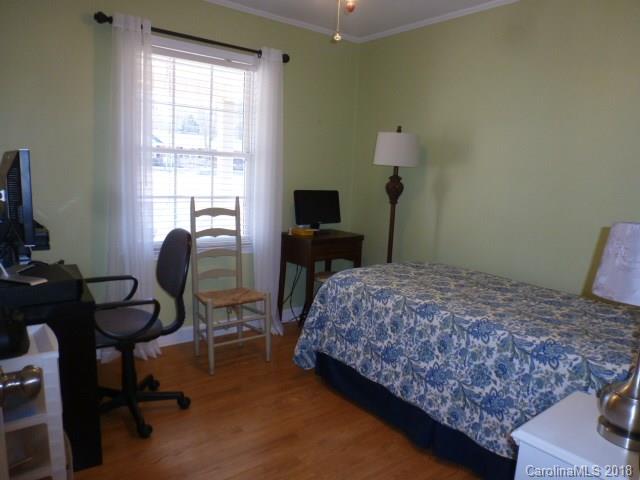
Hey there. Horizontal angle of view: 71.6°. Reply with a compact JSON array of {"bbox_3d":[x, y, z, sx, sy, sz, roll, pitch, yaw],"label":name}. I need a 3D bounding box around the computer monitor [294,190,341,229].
[{"bbox_3d":[-0.017,-0.222,3.606,0.460,0.355,0.180,-5,13,-38],"label":"computer monitor"}]

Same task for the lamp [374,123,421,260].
[{"bbox_3d":[0.531,-0.013,3.286,0.340,1.620,0.340,-5,13,-38],"label":"lamp"}]

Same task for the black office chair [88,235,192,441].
[{"bbox_3d":[-0.967,0.433,2.268,0.610,0.965,0.580,-4,12,-34],"label":"black office chair"}]

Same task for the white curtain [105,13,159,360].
[{"bbox_3d":[-1.180,-0.238,2.754,0.380,2.100,0.110,-5,13,-38],"label":"white curtain"}]

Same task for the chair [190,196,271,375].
[{"bbox_3d":[-0.615,0.268,2.950,0.440,1.085,0.440,-5,12,-37],"label":"chair"}]

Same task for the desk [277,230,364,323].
[{"bbox_3d":[0.004,0.330,3.694,0.540,0.760,0.420,-5,13,-38],"label":"desk"}]

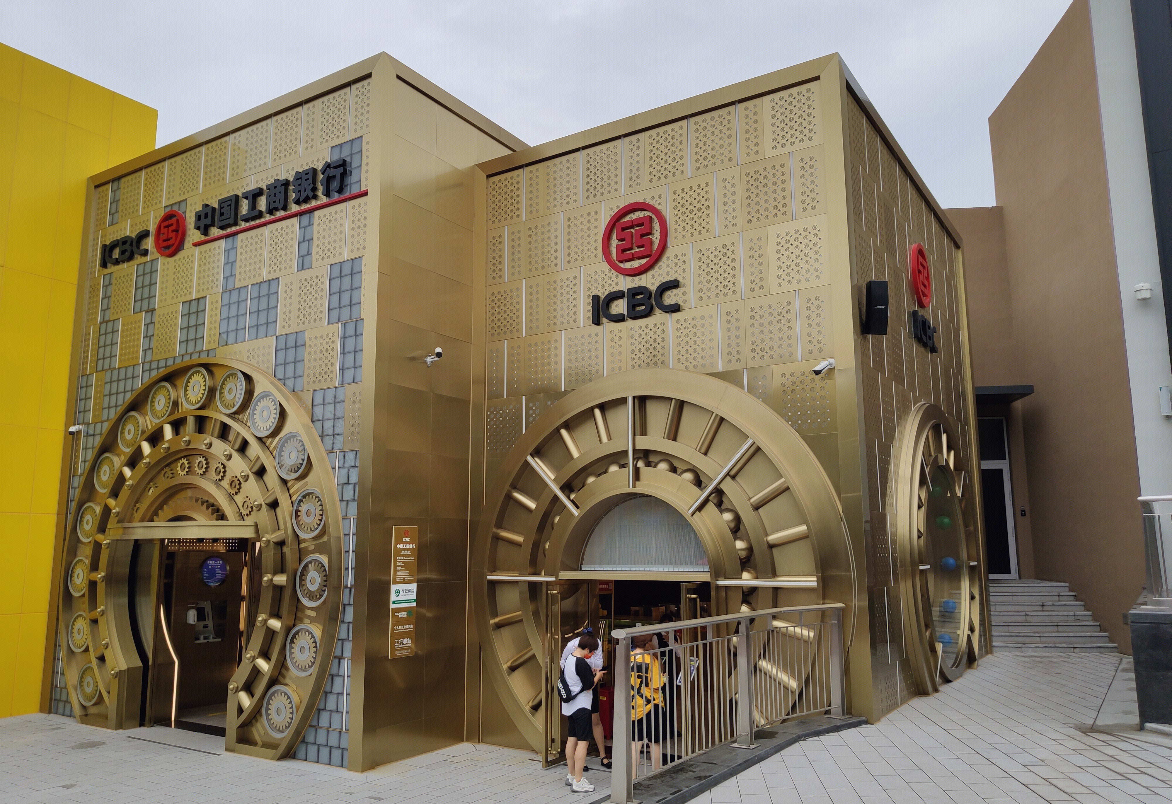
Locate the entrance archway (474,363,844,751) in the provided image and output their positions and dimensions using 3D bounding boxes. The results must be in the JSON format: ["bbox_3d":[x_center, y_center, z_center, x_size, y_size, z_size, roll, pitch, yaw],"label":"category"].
[{"bbox_3d":[0.690,1.881,10.257,4.880,4.504,0.573,-6,-11,32],"label":"entrance archway"}]

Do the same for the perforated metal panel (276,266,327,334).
[{"bbox_3d":[-3.636,-1.295,11.311,0.899,0.787,0.060,-6,-11,32],"label":"perforated metal panel"}]

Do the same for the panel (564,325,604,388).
[{"bbox_3d":[-0.020,-0.572,11.139,0.594,0.786,0.050,-6,-11,32],"label":"panel"}]

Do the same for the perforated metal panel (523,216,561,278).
[{"bbox_3d":[-0.561,-2.088,11.738,0.593,0.786,0.050,-6,-11,32],"label":"perforated metal panel"}]

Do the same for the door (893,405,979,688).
[{"bbox_3d":[4.850,1.831,11.954,0.277,3.727,4.455,-6,-11,32],"label":"door"}]

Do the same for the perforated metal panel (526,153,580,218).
[{"bbox_3d":[-0.475,-3.024,12.308,0.932,0.809,0.040,-6,-11,33],"label":"perforated metal panel"}]

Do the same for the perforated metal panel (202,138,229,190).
[{"bbox_3d":[-5.389,-3.451,12.801,0.588,0.727,0.060,-6,-11,32],"label":"perforated metal panel"}]

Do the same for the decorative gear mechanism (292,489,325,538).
[{"bbox_3d":[-3.270,1.342,10.546,0.578,0.578,0.112,-6,-11,32],"label":"decorative gear mechanism"}]

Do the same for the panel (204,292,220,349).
[{"bbox_3d":[-5.293,-1.153,12.563,0.291,0.792,0.050,-6,-10,33],"label":"panel"}]

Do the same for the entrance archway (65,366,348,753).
[{"bbox_3d":[-5.312,1.944,12.033,5.955,5.023,0.466,-6,-11,32],"label":"entrance archway"}]

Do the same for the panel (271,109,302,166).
[{"bbox_3d":[-4.119,-3.662,12.152,0.608,0.794,0.050,-6,-11,32],"label":"panel"}]

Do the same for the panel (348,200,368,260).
[{"bbox_3d":[-2.922,-2.231,11.335,0.353,0.788,0.052,-6,-10,33],"label":"panel"}]

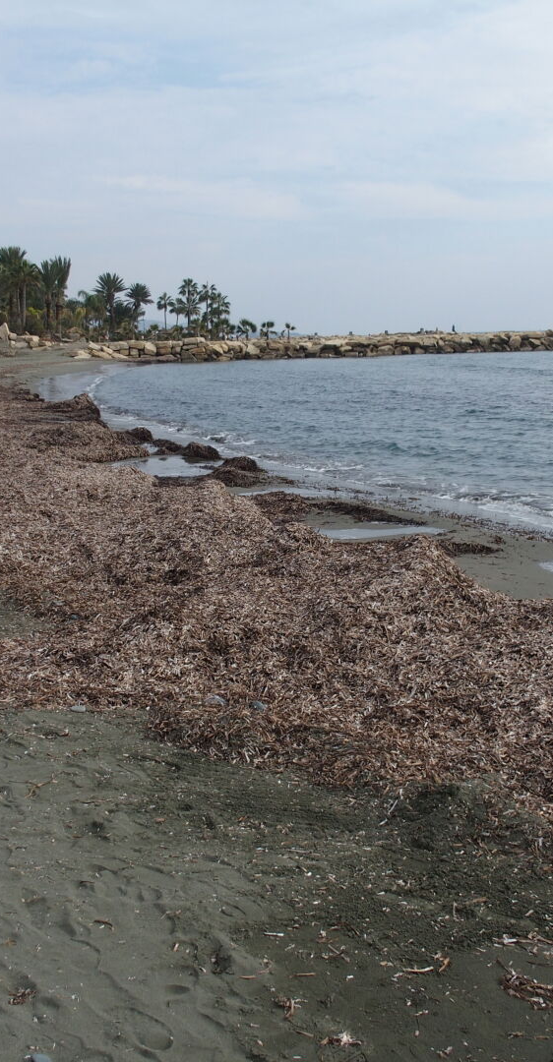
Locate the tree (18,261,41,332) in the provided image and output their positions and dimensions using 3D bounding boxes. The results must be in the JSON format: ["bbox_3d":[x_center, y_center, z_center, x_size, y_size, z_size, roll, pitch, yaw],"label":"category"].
[{"bbox_3d":[-25.414,-24.104,118.000,2.600,7.630,2.600,-3,10,-11],"label":"tree"}]

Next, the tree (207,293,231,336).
[{"bbox_3d":[-8.207,-31.075,165.000,3.300,6.628,3.300,-2,10,-3],"label":"tree"}]

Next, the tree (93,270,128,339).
[{"bbox_3d":[-18.751,-25.354,129.000,3.738,7.584,3.738,-1,10,0],"label":"tree"}]

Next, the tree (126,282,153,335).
[{"bbox_3d":[-15.864,-25.626,133.000,3.211,6.310,3.211,-1,10,0],"label":"tree"}]

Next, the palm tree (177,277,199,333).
[{"bbox_3d":[-12.749,-32.270,165.000,3.100,8.730,3.100,-2,10,-4],"label":"palm tree"}]

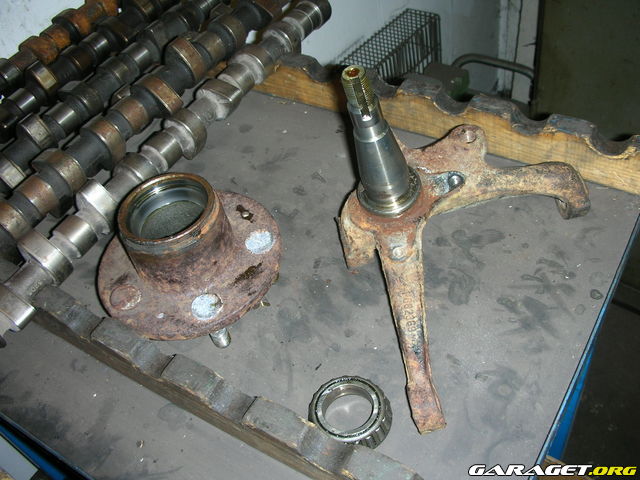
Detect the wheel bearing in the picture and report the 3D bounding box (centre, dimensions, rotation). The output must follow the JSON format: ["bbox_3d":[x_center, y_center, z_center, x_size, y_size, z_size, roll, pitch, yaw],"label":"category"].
[{"bbox_3d":[0.019,0.112,0.417,0.056,0.018,0.056,-6,45,6],"label":"wheel bearing"}]

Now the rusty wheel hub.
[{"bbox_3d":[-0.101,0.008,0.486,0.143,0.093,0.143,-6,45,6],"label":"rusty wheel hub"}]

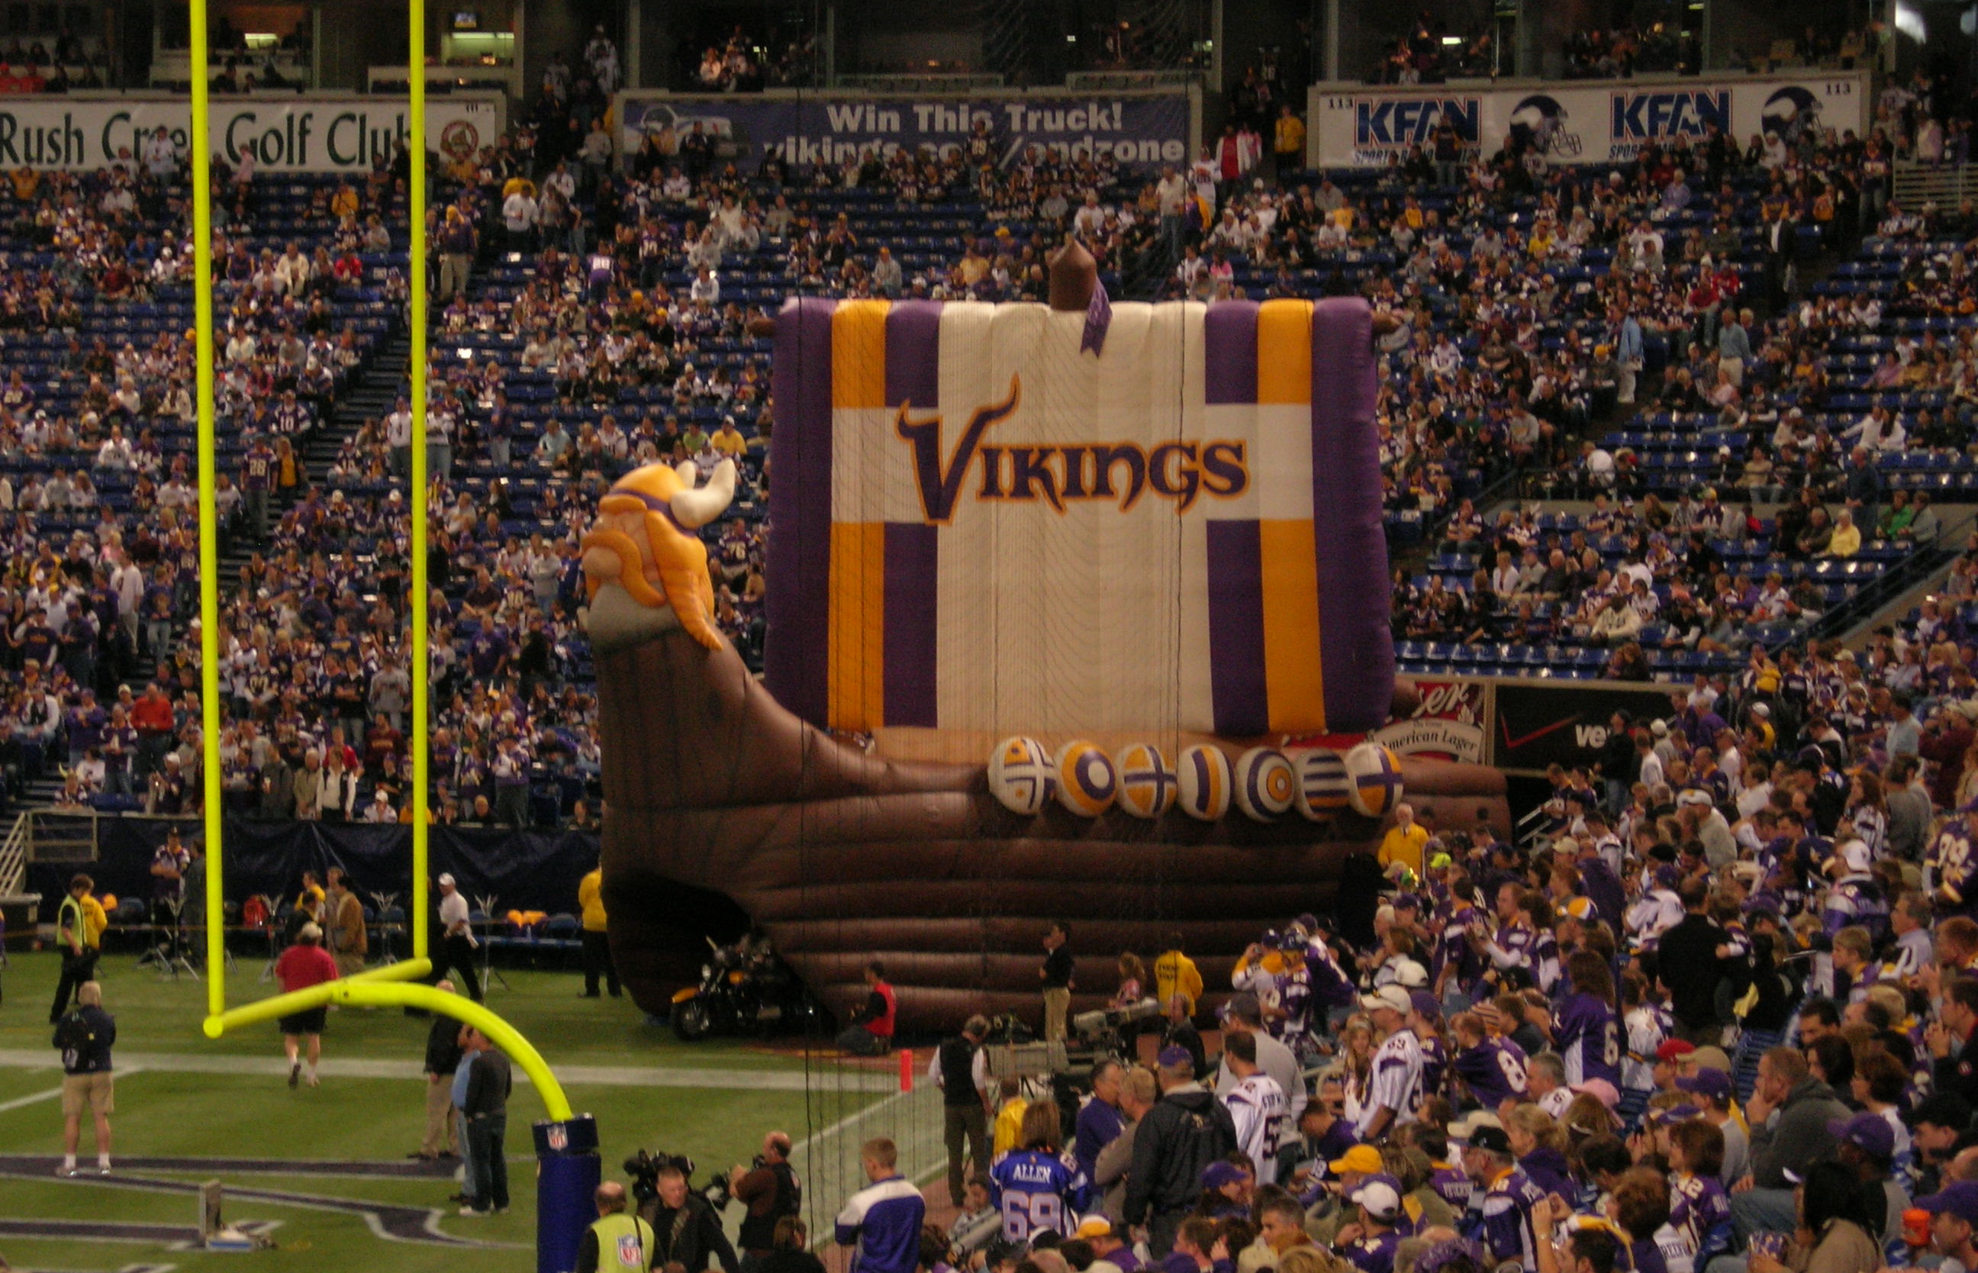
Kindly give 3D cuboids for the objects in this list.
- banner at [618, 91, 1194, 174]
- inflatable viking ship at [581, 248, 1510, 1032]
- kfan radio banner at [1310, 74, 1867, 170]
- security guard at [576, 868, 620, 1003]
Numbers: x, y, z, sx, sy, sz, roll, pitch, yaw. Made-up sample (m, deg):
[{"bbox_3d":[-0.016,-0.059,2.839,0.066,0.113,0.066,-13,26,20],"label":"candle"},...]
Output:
[{"bbox_3d":[-1.549,-9.440,121.000,11.400,1.570,0.120,1,1,18],"label":"banner"},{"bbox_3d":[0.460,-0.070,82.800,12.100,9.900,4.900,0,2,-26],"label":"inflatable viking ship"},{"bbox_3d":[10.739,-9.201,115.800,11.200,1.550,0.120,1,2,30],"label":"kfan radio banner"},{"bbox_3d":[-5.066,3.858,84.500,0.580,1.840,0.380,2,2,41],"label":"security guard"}]

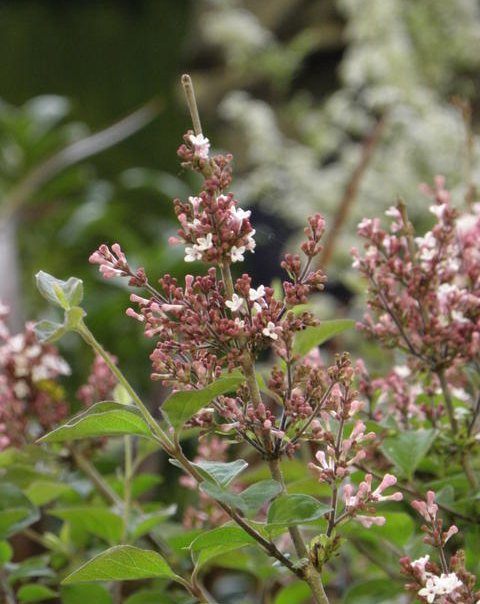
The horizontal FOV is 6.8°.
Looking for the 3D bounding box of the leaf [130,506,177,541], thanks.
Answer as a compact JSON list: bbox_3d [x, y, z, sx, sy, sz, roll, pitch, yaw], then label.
[{"bbox_3d":[-0.044,0.113,2.060,0.023,0.016,0.020,0,6,0],"label":"leaf"}]

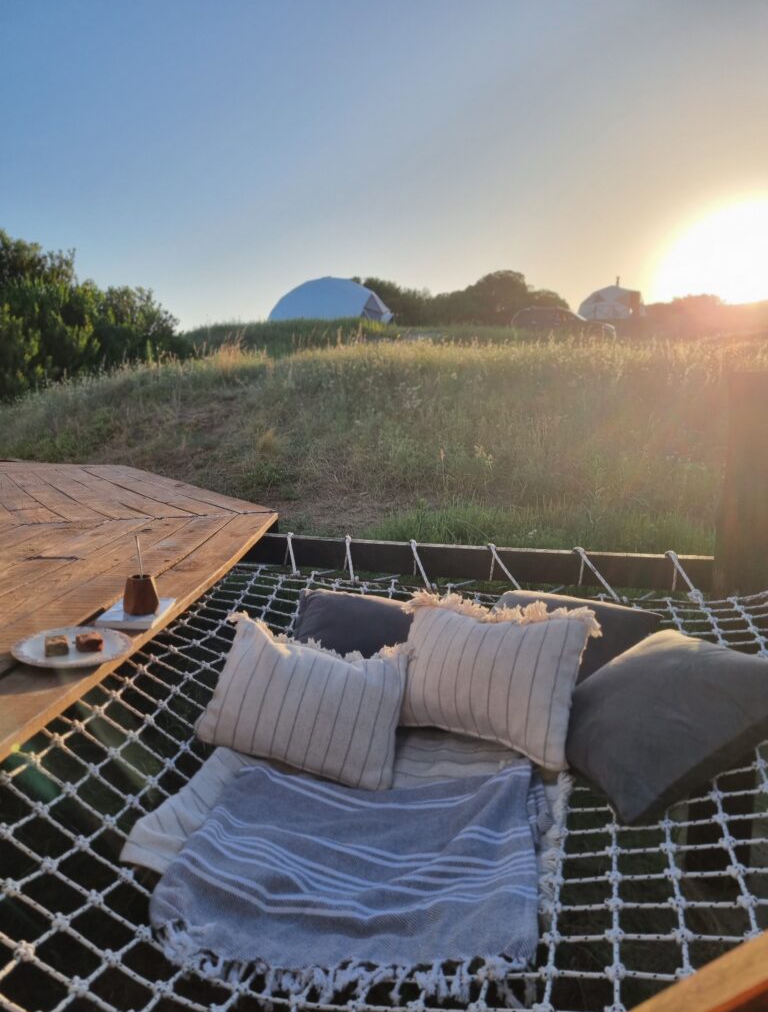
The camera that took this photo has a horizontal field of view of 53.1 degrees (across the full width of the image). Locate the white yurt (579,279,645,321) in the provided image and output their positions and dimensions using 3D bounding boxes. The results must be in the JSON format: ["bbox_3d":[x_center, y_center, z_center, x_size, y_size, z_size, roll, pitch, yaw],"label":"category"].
[{"bbox_3d":[19.695,-17.481,66.247,6.000,3.100,6.000,-1,9,7],"label":"white yurt"}]

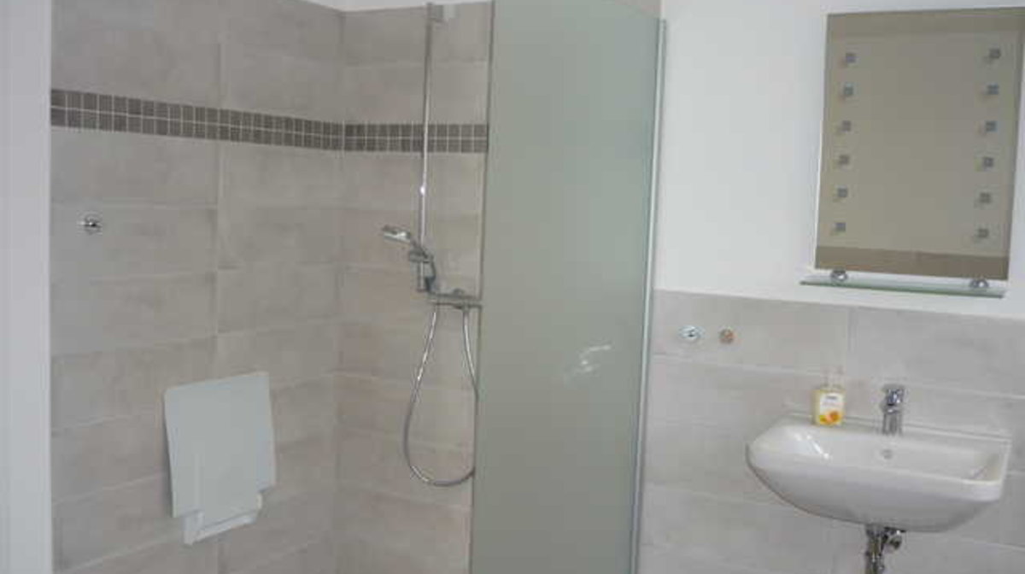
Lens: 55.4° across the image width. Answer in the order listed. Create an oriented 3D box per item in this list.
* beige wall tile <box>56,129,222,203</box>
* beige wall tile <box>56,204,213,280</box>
[{"bbox_3d":[-1.050,-0.331,2.767,0.010,0.198,0.595,5,6,29],"label":"beige wall tile"},{"bbox_3d":[-1.062,-0.133,2.802,0.012,0.200,0.577,5,6,29],"label":"beige wall tile"}]

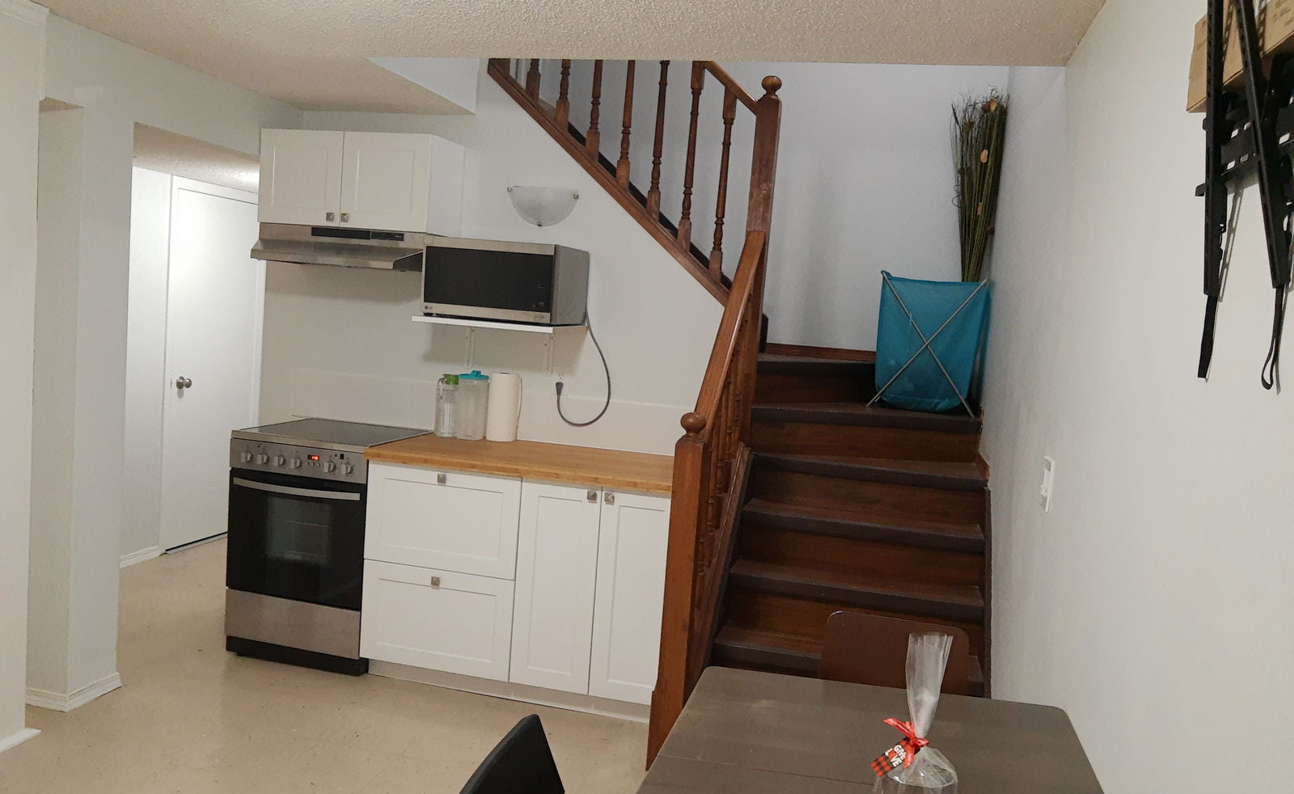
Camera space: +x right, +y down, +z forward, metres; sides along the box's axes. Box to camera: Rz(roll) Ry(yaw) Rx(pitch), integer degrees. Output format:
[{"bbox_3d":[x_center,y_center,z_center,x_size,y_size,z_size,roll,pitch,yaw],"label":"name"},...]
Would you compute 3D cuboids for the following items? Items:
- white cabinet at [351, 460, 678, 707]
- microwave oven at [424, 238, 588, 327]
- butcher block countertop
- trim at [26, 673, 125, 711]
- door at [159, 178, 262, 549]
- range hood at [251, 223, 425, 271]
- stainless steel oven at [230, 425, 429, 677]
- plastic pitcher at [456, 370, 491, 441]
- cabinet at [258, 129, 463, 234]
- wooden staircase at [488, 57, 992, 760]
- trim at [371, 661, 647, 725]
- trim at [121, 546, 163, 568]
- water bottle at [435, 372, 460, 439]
[{"bbox_3d":[-0.413,0.648,3.841,1.213,0.763,0.604,5,6,13],"label":"white cabinet"},{"bbox_3d":[-0.560,-0.462,3.928,0.533,0.298,0.410,5,6,14],"label":"microwave oven"},{"bbox_3d":[-0.388,0.248,3.823,1.235,0.038,0.650,5,6,14],"label":"butcher block countertop"},{"bbox_3d":[-2.022,1.024,3.429,0.193,0.056,0.246,5,6,13],"label":"trim"},{"bbox_3d":[-2.419,-0.172,5.446,0.050,1.960,0.770,5,6,14],"label":"door"},{"bbox_3d":[-1.220,-0.617,4.025,0.750,0.155,0.447,5,6,13],"label":"range hood"},{"bbox_3d":[-1.301,0.590,4.019,0.598,0.911,0.588,5,6,13],"label":"stainless steel oven"},{"bbox_3d":[-0.735,0.037,4.126,0.130,0.285,0.130,5,6,14],"label":"plastic pitcher"},{"bbox_3d":[-1.189,-0.885,4.060,0.760,0.381,0.325,5,6,13],"label":"cabinet"},{"bbox_3d":[0.253,-0.127,3.916,2.230,2.550,1.900,5,6,14],"label":"wooden staircase"},{"bbox_3d":[-0.511,1.093,3.672,1.186,0.088,0.020,5,6,13],"label":"trim"},{"bbox_3d":[-2.622,0.832,5.026,0.017,0.055,0.300,5,6,13],"label":"trim"},{"bbox_3d":[-0.851,0.038,4.157,0.100,0.260,0.100,5,6,14],"label":"water bottle"}]

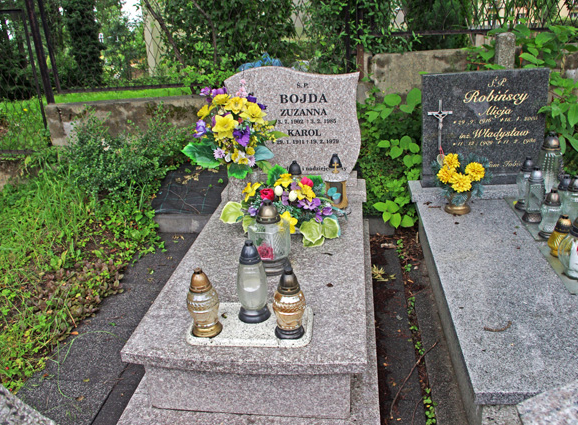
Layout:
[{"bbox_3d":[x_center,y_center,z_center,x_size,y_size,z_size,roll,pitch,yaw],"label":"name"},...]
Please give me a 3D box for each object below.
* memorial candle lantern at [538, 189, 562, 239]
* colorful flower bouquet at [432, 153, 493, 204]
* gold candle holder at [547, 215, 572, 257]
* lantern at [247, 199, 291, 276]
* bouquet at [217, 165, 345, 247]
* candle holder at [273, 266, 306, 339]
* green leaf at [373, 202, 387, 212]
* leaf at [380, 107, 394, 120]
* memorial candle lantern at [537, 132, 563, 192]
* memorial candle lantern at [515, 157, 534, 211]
[{"bbox_3d":[1.244,0.004,2.263,0.107,0.232,0.107,0,23,8],"label":"memorial candle lantern"},{"bbox_3d":[0.912,-0.186,2.559,0.290,0.260,0.230,0,23,8],"label":"colorful flower bouquet"},{"bbox_3d":[1.237,0.105,2.169,0.100,0.187,0.100,0,21,8],"label":"gold candle holder"},{"bbox_3d":[-0.085,0.101,2.107,0.183,0.318,0.180,3,22,17],"label":"lantern"},{"bbox_3d":[-0.028,-0.035,2.377,0.570,0.290,0.400,0,22,8],"label":"bouquet"},{"bbox_3d":[-0.004,0.314,1.669,0.110,0.279,0.110,0,23,8],"label":"candle holder"},{"bbox_3d":[0.515,-0.028,2.700,0.080,0.055,0.055,-1,20,9],"label":"green leaf"},{"bbox_3d":[0.613,-0.619,2.997,0.085,0.055,0.075,0,23,8],"label":"leaf"},{"bbox_3d":[1.402,-0.214,2.563,0.128,0.370,0.128,0,23,8],"label":"memorial candle lantern"},{"bbox_3d":[1.270,-0.159,2.571,0.100,0.288,0.100,0,23,8],"label":"memorial candle lantern"}]

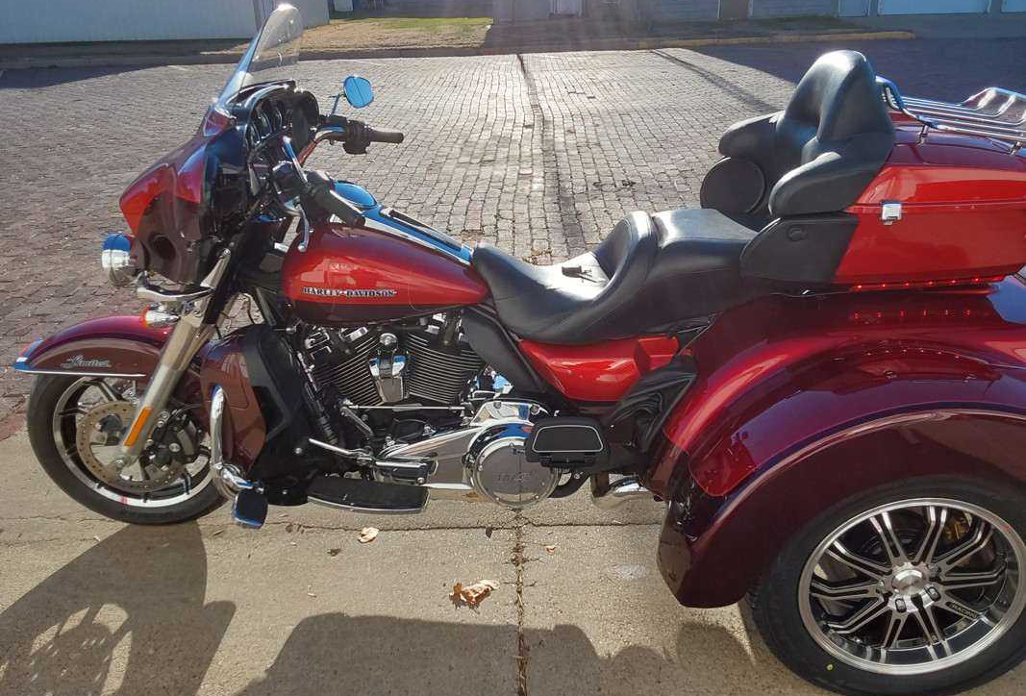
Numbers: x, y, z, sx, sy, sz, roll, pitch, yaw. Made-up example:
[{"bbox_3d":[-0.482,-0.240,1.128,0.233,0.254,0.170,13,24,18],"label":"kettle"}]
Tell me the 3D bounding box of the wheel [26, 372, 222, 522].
[{"bbox_3d":[-1.069,0.248,2.394,0.632,0.632,0.135,-3,27,1],"label":"wheel"}]

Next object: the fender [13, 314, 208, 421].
[{"bbox_3d":[-1.071,0.048,2.292,0.670,0.310,0.185,-3,27,1],"label":"fender"}]

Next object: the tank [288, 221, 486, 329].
[{"bbox_3d":[-0.294,-0.226,2.090,0.560,0.270,0.370,0,24,7],"label":"tank"}]

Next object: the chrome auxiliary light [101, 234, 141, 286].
[{"bbox_3d":[-0.907,-0.205,1.938,0.095,0.125,0.125,-3,23,1],"label":"chrome auxiliary light"}]

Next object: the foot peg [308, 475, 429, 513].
[{"bbox_3d":[-0.366,0.358,2.013,0.315,0.040,0.115,5,24,5],"label":"foot peg"}]

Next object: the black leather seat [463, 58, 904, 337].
[{"bbox_3d":[0.358,-0.358,1.951,0.960,0.620,0.600,0,24,7],"label":"black leather seat"}]

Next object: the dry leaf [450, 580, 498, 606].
[{"bbox_3d":[-0.099,0.629,2.132,0.125,0.035,0.065,-8,24,-11],"label":"dry leaf"}]

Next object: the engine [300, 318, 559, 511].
[{"bbox_3d":[-0.200,0.112,2.178,0.680,0.500,0.450,0,24,7],"label":"engine"}]

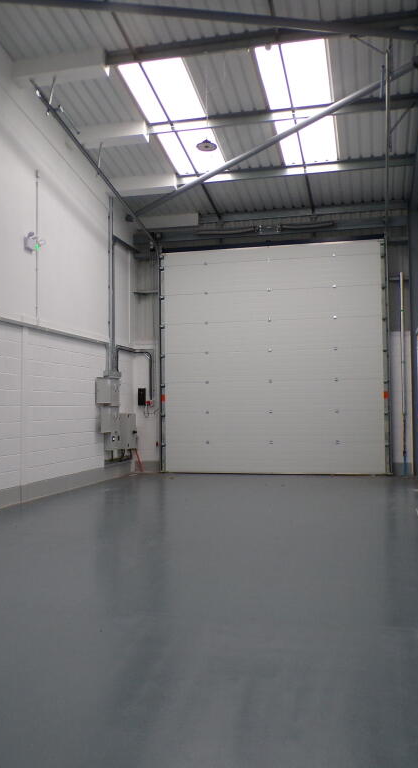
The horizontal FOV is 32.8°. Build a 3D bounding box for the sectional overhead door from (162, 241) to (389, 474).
[{"bbox_3d":[1.229,-0.488,14.135,4.460,4.520,0.100,-1,-2,13],"label":"sectional overhead door"}]

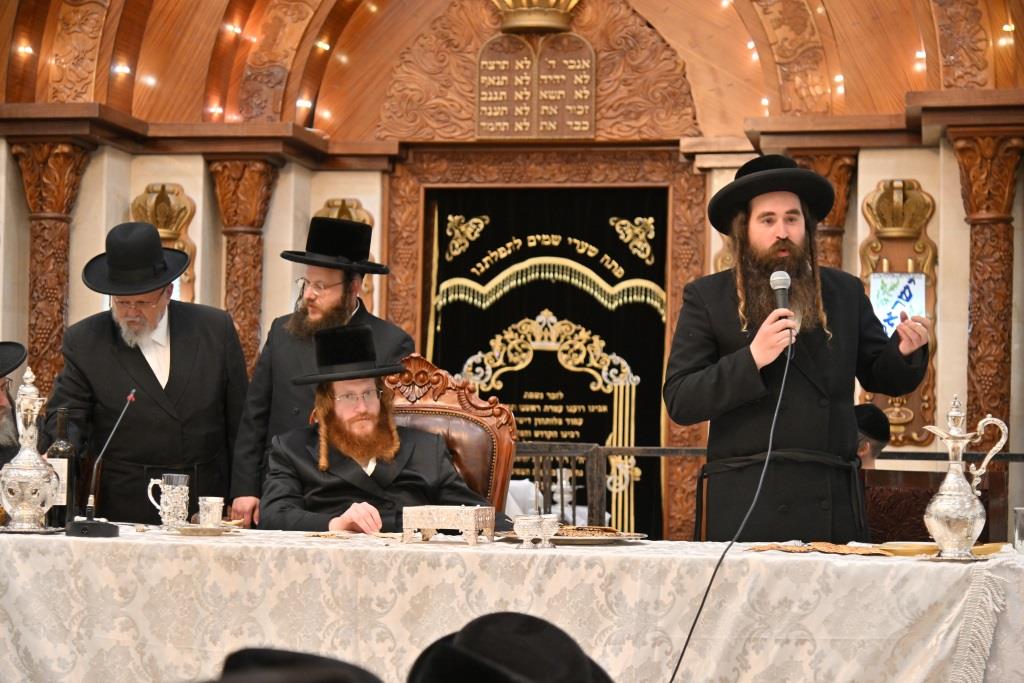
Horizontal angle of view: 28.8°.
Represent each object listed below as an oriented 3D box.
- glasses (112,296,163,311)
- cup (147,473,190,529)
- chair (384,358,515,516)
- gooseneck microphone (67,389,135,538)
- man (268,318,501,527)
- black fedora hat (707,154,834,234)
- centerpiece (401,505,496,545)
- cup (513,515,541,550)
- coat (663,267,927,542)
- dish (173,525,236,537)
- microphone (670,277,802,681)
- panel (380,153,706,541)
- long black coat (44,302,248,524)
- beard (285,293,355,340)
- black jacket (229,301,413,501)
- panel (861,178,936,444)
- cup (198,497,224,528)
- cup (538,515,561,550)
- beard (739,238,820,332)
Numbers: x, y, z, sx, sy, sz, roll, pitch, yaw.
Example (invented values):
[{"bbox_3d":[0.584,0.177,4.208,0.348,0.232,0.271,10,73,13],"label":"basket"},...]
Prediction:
[{"bbox_3d":[-1.048,-0.136,5.690,0.138,0.042,0.130,-5,28,20],"label":"glasses"},{"bbox_3d":[-0.980,0.451,5.690,0.123,0.154,0.080,1,-1,-8],"label":"cup"},{"bbox_3d":[-0.372,0.656,5.661,0.660,1.250,0.720,1,-2,12],"label":"chair"},{"bbox_3d":[-1.130,0.328,5.484,0.187,0.391,0.145,1,-1,-15],"label":"gooseneck microphone"},{"bbox_3d":[-0.380,0.619,5.770,0.680,1.336,0.750,1,-1,3],"label":"man"},{"bbox_3d":[0.696,-0.398,5.360,0.340,0.135,0.365,-5,-22,-16],"label":"black fedora hat"},{"bbox_3d":[-0.156,0.464,5.027,0.193,0.093,0.150,0,-2,16],"label":"centerpiece"},{"bbox_3d":[0.040,0.487,5.118,0.077,0.087,0.077,1,-1,0],"label":"cup"},{"bbox_3d":[0.754,0.333,5.352,0.670,1.060,0.430,1,-2,-12],"label":"coat"},{"bbox_3d":[-0.815,0.502,5.280,0.160,0.021,0.160,1,-2,0],"label":"dish"},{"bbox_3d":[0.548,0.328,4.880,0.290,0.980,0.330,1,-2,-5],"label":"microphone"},{"bbox_3d":[0.135,0.192,8.781,1.441,2.100,0.200,1,-1,8],"label":"panel"},{"bbox_3d":[-1.122,0.355,6.092,0.620,0.950,0.420,1,-1,-13],"label":"long black coat"},{"bbox_3d":[-0.594,-0.080,6.141,0.160,0.148,0.160,0,-1,43],"label":"beard"},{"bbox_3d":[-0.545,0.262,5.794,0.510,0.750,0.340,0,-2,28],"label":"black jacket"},{"bbox_3d":[1.592,-0.115,8.200,0.330,1.110,0.070,1,-2,10],"label":"panel"},{"bbox_3d":[-0.830,0.474,5.506,0.072,0.086,0.072,1,-1,0],"label":"cup"},{"bbox_3d":[0.090,0.477,5.000,0.065,0.083,0.065,1,-2,0],"label":"cup"},{"bbox_3d":[0.737,-0.154,5.462,0.208,0.255,0.130,1,-1,-5],"label":"beard"}]

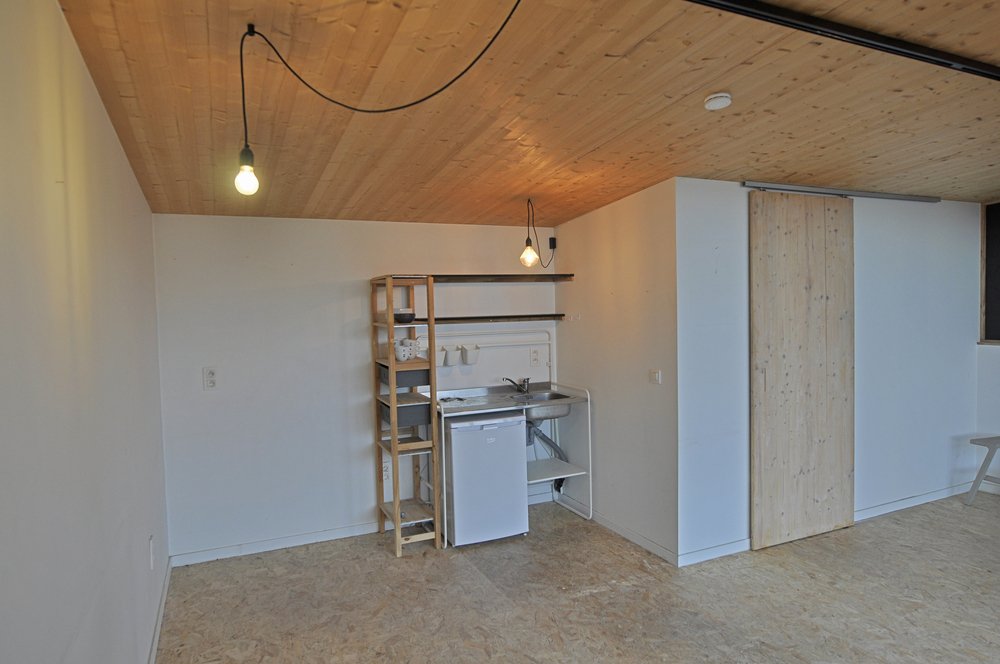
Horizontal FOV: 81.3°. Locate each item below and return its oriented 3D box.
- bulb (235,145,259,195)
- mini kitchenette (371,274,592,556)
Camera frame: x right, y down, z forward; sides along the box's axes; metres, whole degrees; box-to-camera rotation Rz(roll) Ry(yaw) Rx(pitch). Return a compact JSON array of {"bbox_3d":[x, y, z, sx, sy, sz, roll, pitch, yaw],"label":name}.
[{"bbox_3d":[-0.690,-0.442,1.590,0.062,0.135,0.062,-2,3,-25],"label":"bulb"},{"bbox_3d":[-0.109,0.504,4.186,1.470,1.810,0.533,-2,3,-25],"label":"mini kitchenette"}]

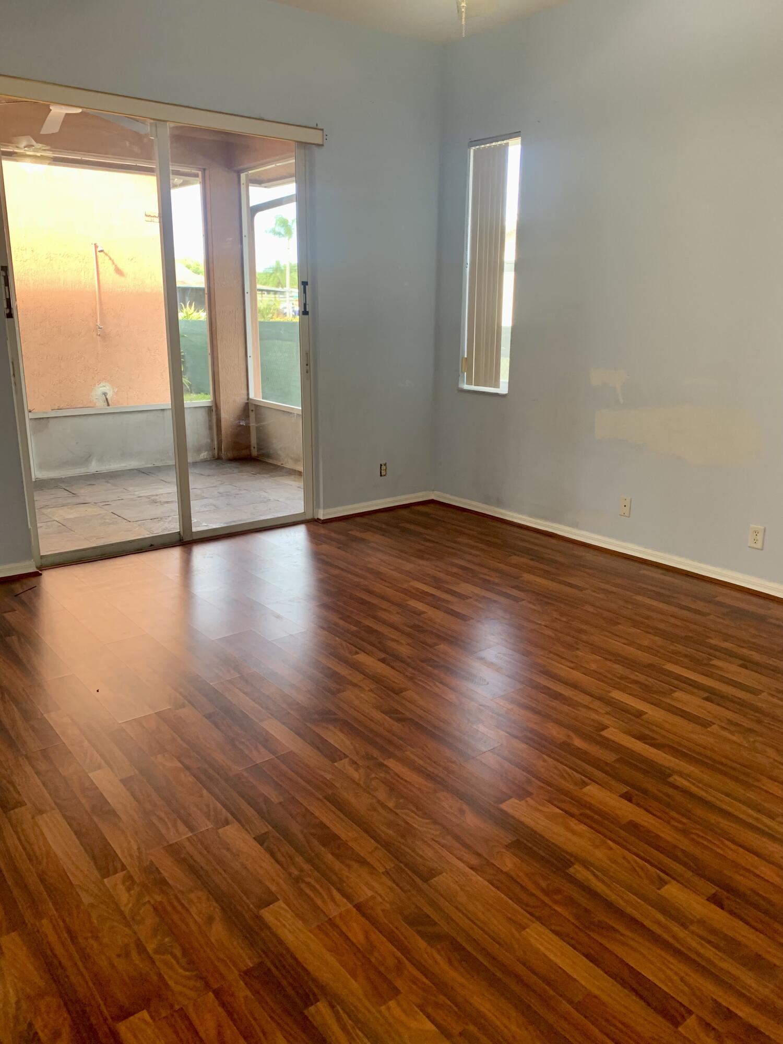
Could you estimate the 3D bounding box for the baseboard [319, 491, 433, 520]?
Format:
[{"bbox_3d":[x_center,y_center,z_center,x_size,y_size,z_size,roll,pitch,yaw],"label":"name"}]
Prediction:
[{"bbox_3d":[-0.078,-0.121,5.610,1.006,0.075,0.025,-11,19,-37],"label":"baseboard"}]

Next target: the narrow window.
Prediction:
[{"bbox_3d":[0.677,-1.660,5.158,0.100,1.573,0.465,-11,19,-37],"label":"narrow window"}]

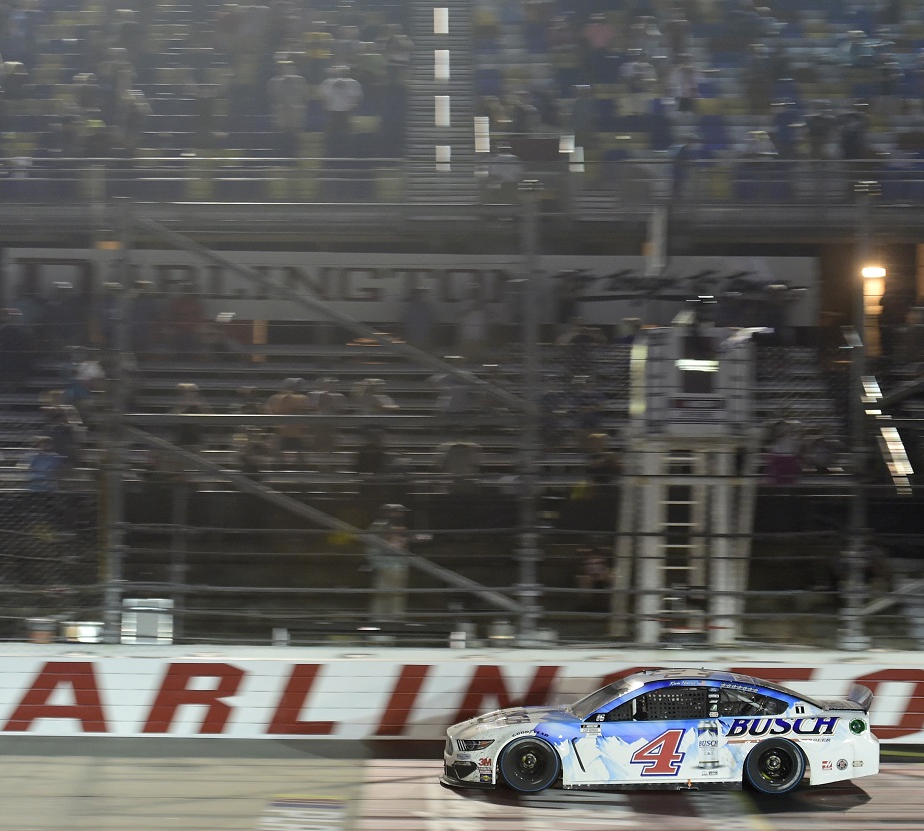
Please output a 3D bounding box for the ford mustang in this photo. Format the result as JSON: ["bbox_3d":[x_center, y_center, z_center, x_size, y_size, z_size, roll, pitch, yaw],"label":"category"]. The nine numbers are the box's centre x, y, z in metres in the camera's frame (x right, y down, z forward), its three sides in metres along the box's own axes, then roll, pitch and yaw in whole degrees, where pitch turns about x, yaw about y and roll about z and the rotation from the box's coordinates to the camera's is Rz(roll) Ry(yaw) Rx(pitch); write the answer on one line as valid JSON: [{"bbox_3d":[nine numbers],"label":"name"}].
[{"bbox_3d":[2.280,3.650,28.500,5.000,1.320,1.960,0,-2,2],"label":"ford mustang"}]

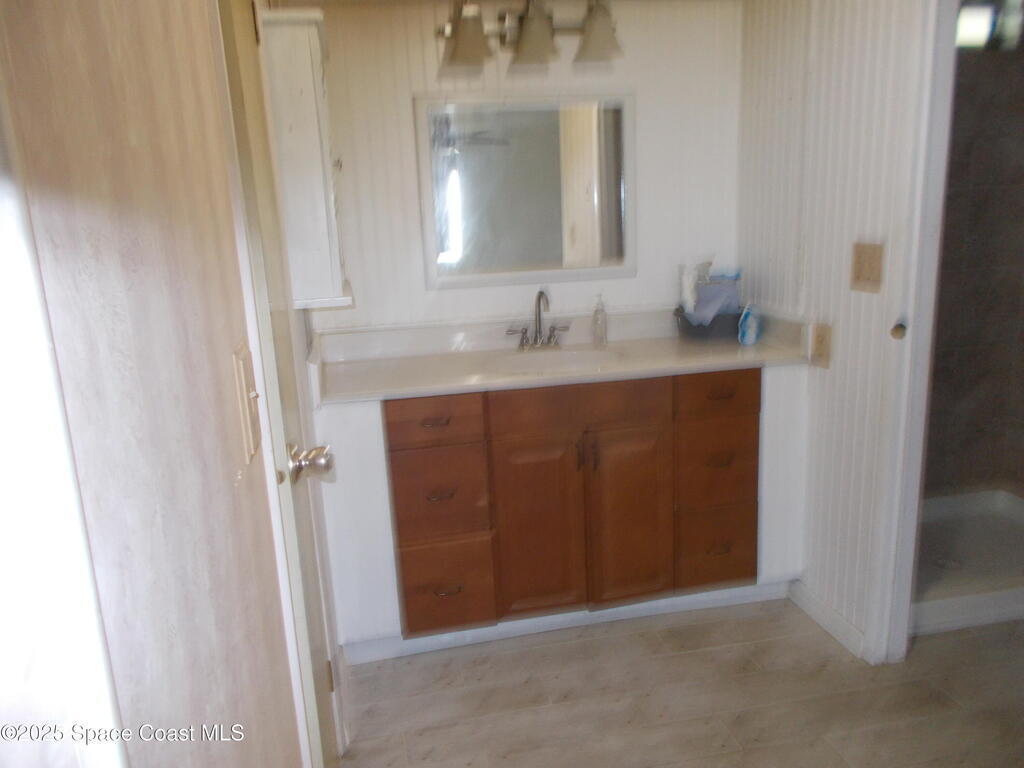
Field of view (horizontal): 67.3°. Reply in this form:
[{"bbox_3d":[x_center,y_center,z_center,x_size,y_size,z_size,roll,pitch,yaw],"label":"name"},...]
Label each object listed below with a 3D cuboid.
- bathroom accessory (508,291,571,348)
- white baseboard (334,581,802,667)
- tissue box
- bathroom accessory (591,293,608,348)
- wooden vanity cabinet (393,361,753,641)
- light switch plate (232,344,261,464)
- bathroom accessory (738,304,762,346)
[{"bbox_3d":[0.097,-0.212,2.703,0.218,0.198,0.150,-5,11,-12],"label":"bathroom accessory"},{"bbox_3d":[0.224,0.760,2.465,1.476,0.066,0.016,-5,11,-12],"label":"white baseboard"},{"bbox_3d":[0.727,-0.227,2.875,0.210,0.115,0.130,-5,11,-12],"label":"tissue box"},{"bbox_3d":[0.316,-0.223,2.795,0.055,0.178,0.055,-5,11,-12],"label":"bathroom accessory"},{"bbox_3d":[0.175,0.316,2.633,1.189,0.738,0.530,-5,11,-12],"label":"wooden vanity cabinet"},{"bbox_3d":[-0.278,0.019,0.811,0.010,0.114,0.070,-5,11,-12],"label":"light switch plate"},{"bbox_3d":[0.835,-0.205,2.688,0.070,0.140,0.055,-5,11,-12],"label":"bathroom accessory"}]

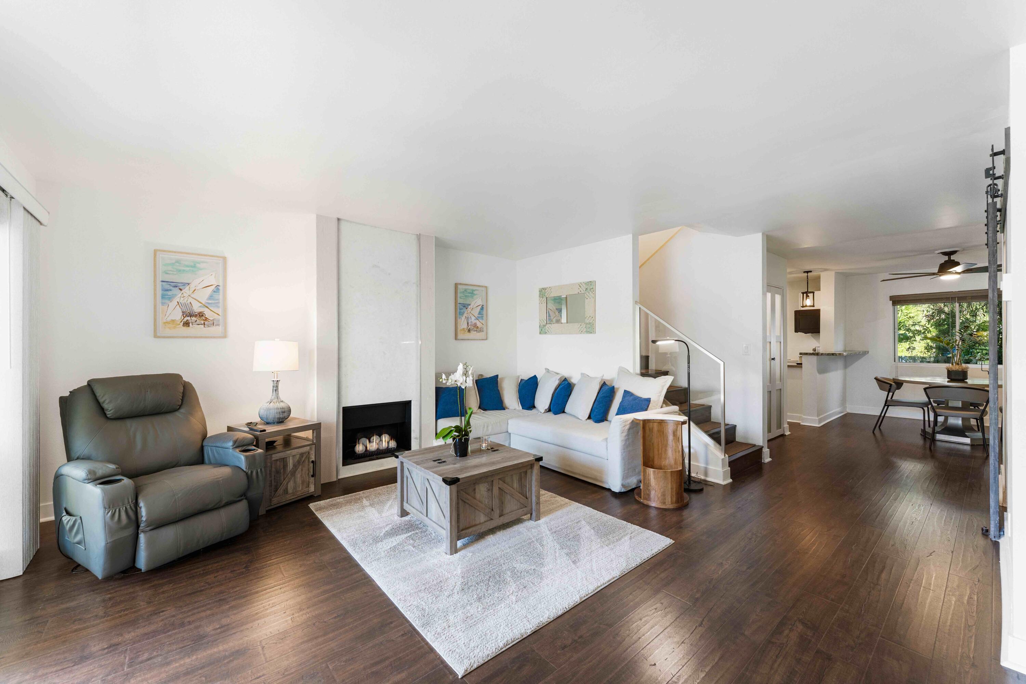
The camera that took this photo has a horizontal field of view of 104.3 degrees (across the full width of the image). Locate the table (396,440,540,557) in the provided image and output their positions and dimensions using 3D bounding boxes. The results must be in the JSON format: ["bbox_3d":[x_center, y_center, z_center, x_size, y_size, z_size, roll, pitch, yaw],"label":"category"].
[{"bbox_3d":[-0.324,1.048,2.882,0.755,0.460,0.755,0,0,-41],"label":"table"}]

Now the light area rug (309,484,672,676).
[{"bbox_3d":[-0.286,1.281,2.866,1.617,0.015,2.142,0,0,-41],"label":"light area rug"}]

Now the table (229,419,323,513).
[{"bbox_3d":[-1.950,0.982,3.280,0.480,0.610,0.475,0,0,33],"label":"table"}]

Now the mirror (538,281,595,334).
[{"bbox_3d":[0.648,-0.407,5.001,0.030,0.610,0.940,0,0,-40],"label":"mirror"}]

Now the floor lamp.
[{"bbox_3d":[1.459,0.633,3.541,0.450,1.310,0.230,0,0,18],"label":"floor lamp"}]

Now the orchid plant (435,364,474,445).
[{"bbox_3d":[-0.425,0.460,2.970,0.280,0.630,0.230,0,0,0],"label":"orchid plant"}]

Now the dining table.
[{"bbox_3d":[5.881,0.901,5.308,1.220,0.760,1.220,0,0,-40],"label":"dining table"}]

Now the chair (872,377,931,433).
[{"bbox_3d":[5.429,0.894,5.593,0.550,0.780,0.580,0,0,-40],"label":"chair"}]

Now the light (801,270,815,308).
[{"bbox_3d":[4.881,-0.870,6.610,0.165,0.610,0.165,0,0,-40],"label":"light"}]

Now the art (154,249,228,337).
[{"bbox_3d":[-2.714,-0.401,3.356,0.483,0.720,0.030,0,0,-40],"label":"art"}]

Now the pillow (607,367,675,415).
[{"bbox_3d":[1.271,0.562,3.967,0.180,0.560,0.580,17,-3,-41],"label":"pillow"}]

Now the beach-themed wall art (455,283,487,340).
[{"bbox_3d":[-0.541,-0.387,5.179,0.490,0.720,0.030,0,0,-40],"label":"beach-themed wall art"}]

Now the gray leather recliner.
[{"bbox_3d":[-2.345,0.769,2.668,1.000,1.040,0.860,0,0,29],"label":"gray leather recliner"}]

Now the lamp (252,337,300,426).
[{"bbox_3d":[-1.998,0.326,3.365,0.335,0.700,0.335,0,0,33],"label":"lamp"}]

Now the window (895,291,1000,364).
[{"bbox_3d":[6.870,-0.213,6.185,0.100,1.140,1.450,0,0,-40],"label":"window"}]

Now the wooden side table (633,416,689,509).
[{"bbox_3d":[1.223,0.962,3.306,0.430,0.650,0.430,0,0,24],"label":"wooden side table"}]

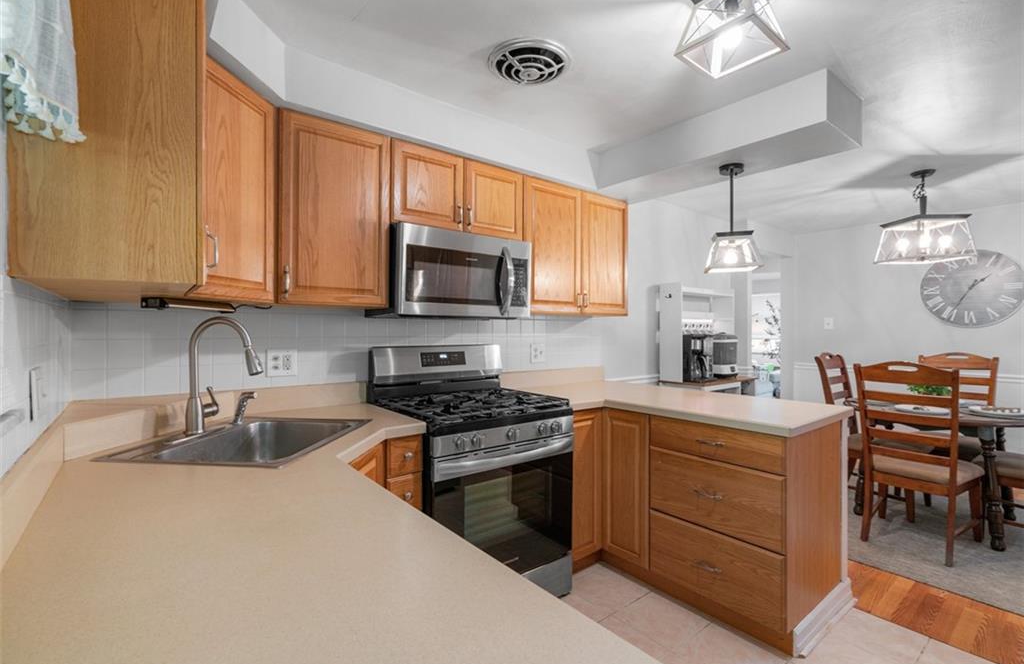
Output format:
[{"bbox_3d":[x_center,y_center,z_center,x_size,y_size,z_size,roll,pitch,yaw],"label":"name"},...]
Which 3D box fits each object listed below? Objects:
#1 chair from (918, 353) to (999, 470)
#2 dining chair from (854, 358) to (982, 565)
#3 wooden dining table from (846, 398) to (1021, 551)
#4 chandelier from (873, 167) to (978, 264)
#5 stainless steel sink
[{"bbox_3d":[3.311,0.722,3.441,0.600,1.100,0.490,0,0,-38],"label":"chair"},{"bbox_3d":[2.470,0.722,2.772,0.610,1.100,0.500,0,0,-38],"label":"dining chair"},{"bbox_3d":[2.896,0.892,3.095,1.100,0.760,1.100,0,0,-38],"label":"wooden dining table"},{"bbox_3d":[2.910,-0.822,3.220,0.380,0.632,0.380,0,0,0],"label":"chandelier"},{"bbox_3d":[-0.869,0.451,1.551,0.556,0.190,0.635,0,0,6],"label":"stainless steel sink"}]

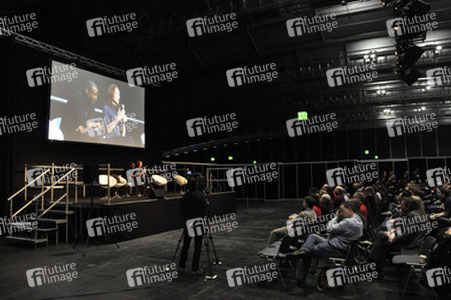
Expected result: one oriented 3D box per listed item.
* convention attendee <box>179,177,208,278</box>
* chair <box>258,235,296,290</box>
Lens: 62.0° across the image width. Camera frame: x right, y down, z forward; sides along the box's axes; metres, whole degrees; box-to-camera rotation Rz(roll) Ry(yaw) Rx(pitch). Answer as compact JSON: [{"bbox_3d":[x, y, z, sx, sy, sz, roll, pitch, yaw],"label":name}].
[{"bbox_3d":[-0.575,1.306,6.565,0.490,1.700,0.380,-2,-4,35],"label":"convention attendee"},{"bbox_3d":[0.830,1.720,5.930,0.500,0.800,0.460,-2,-4,28],"label":"chair"}]

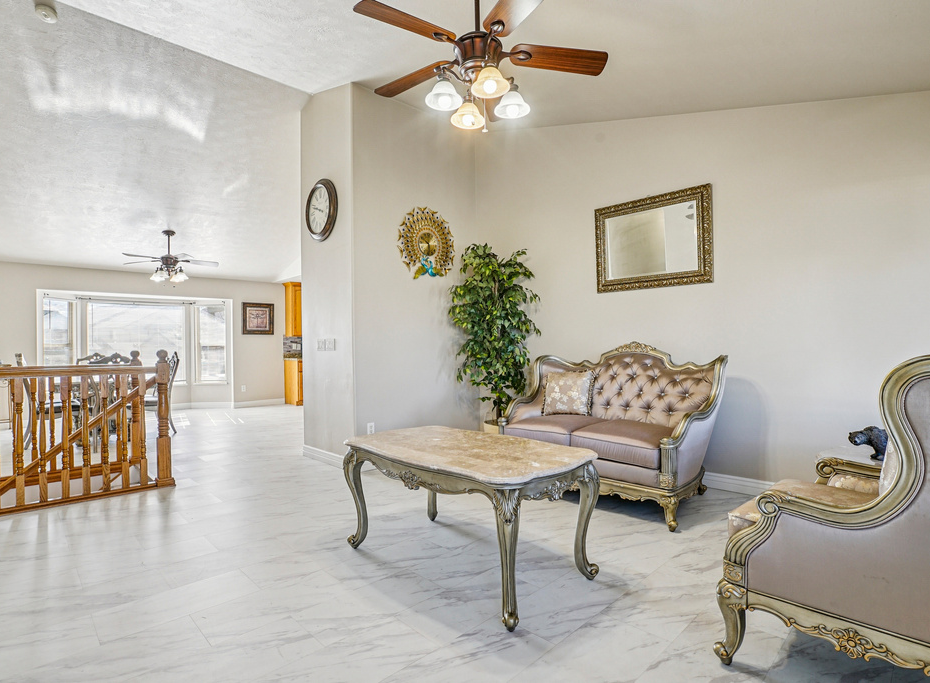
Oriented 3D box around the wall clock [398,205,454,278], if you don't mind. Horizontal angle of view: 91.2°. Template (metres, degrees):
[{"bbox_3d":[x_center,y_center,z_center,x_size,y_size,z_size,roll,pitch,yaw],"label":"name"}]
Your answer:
[{"bbox_3d":[-0.380,-0.997,4.655,0.740,0.740,0.060,0,-1,-44],"label":"wall clock"}]

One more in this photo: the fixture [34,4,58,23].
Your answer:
[{"bbox_3d":[-3.133,-2.453,3.406,0.135,0.045,0.135,0,-16,-44],"label":"fixture"}]

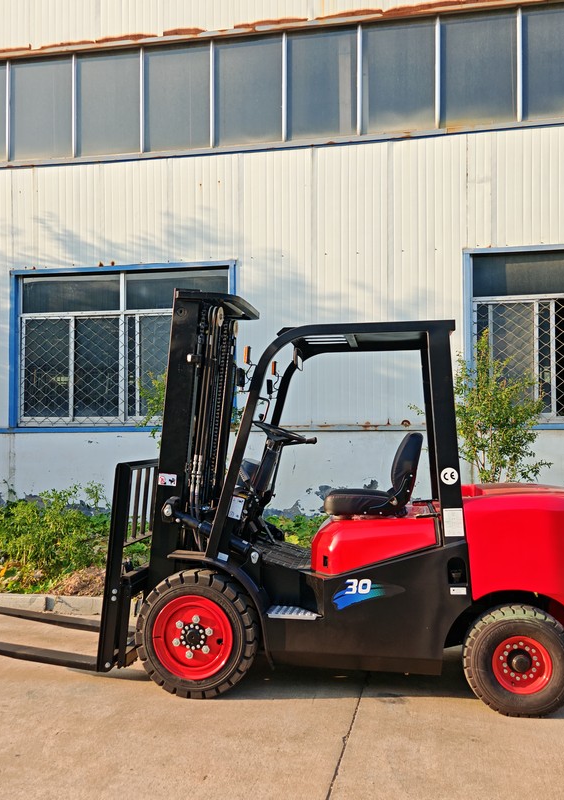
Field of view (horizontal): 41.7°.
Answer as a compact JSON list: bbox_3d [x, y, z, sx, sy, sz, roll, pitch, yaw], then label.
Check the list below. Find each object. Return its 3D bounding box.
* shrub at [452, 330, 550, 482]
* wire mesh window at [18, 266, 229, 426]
[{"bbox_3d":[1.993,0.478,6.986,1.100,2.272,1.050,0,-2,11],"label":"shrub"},{"bbox_3d":[-2.097,-0.675,9.644,2.909,2.041,0.100,0,-2,11],"label":"wire mesh window"}]

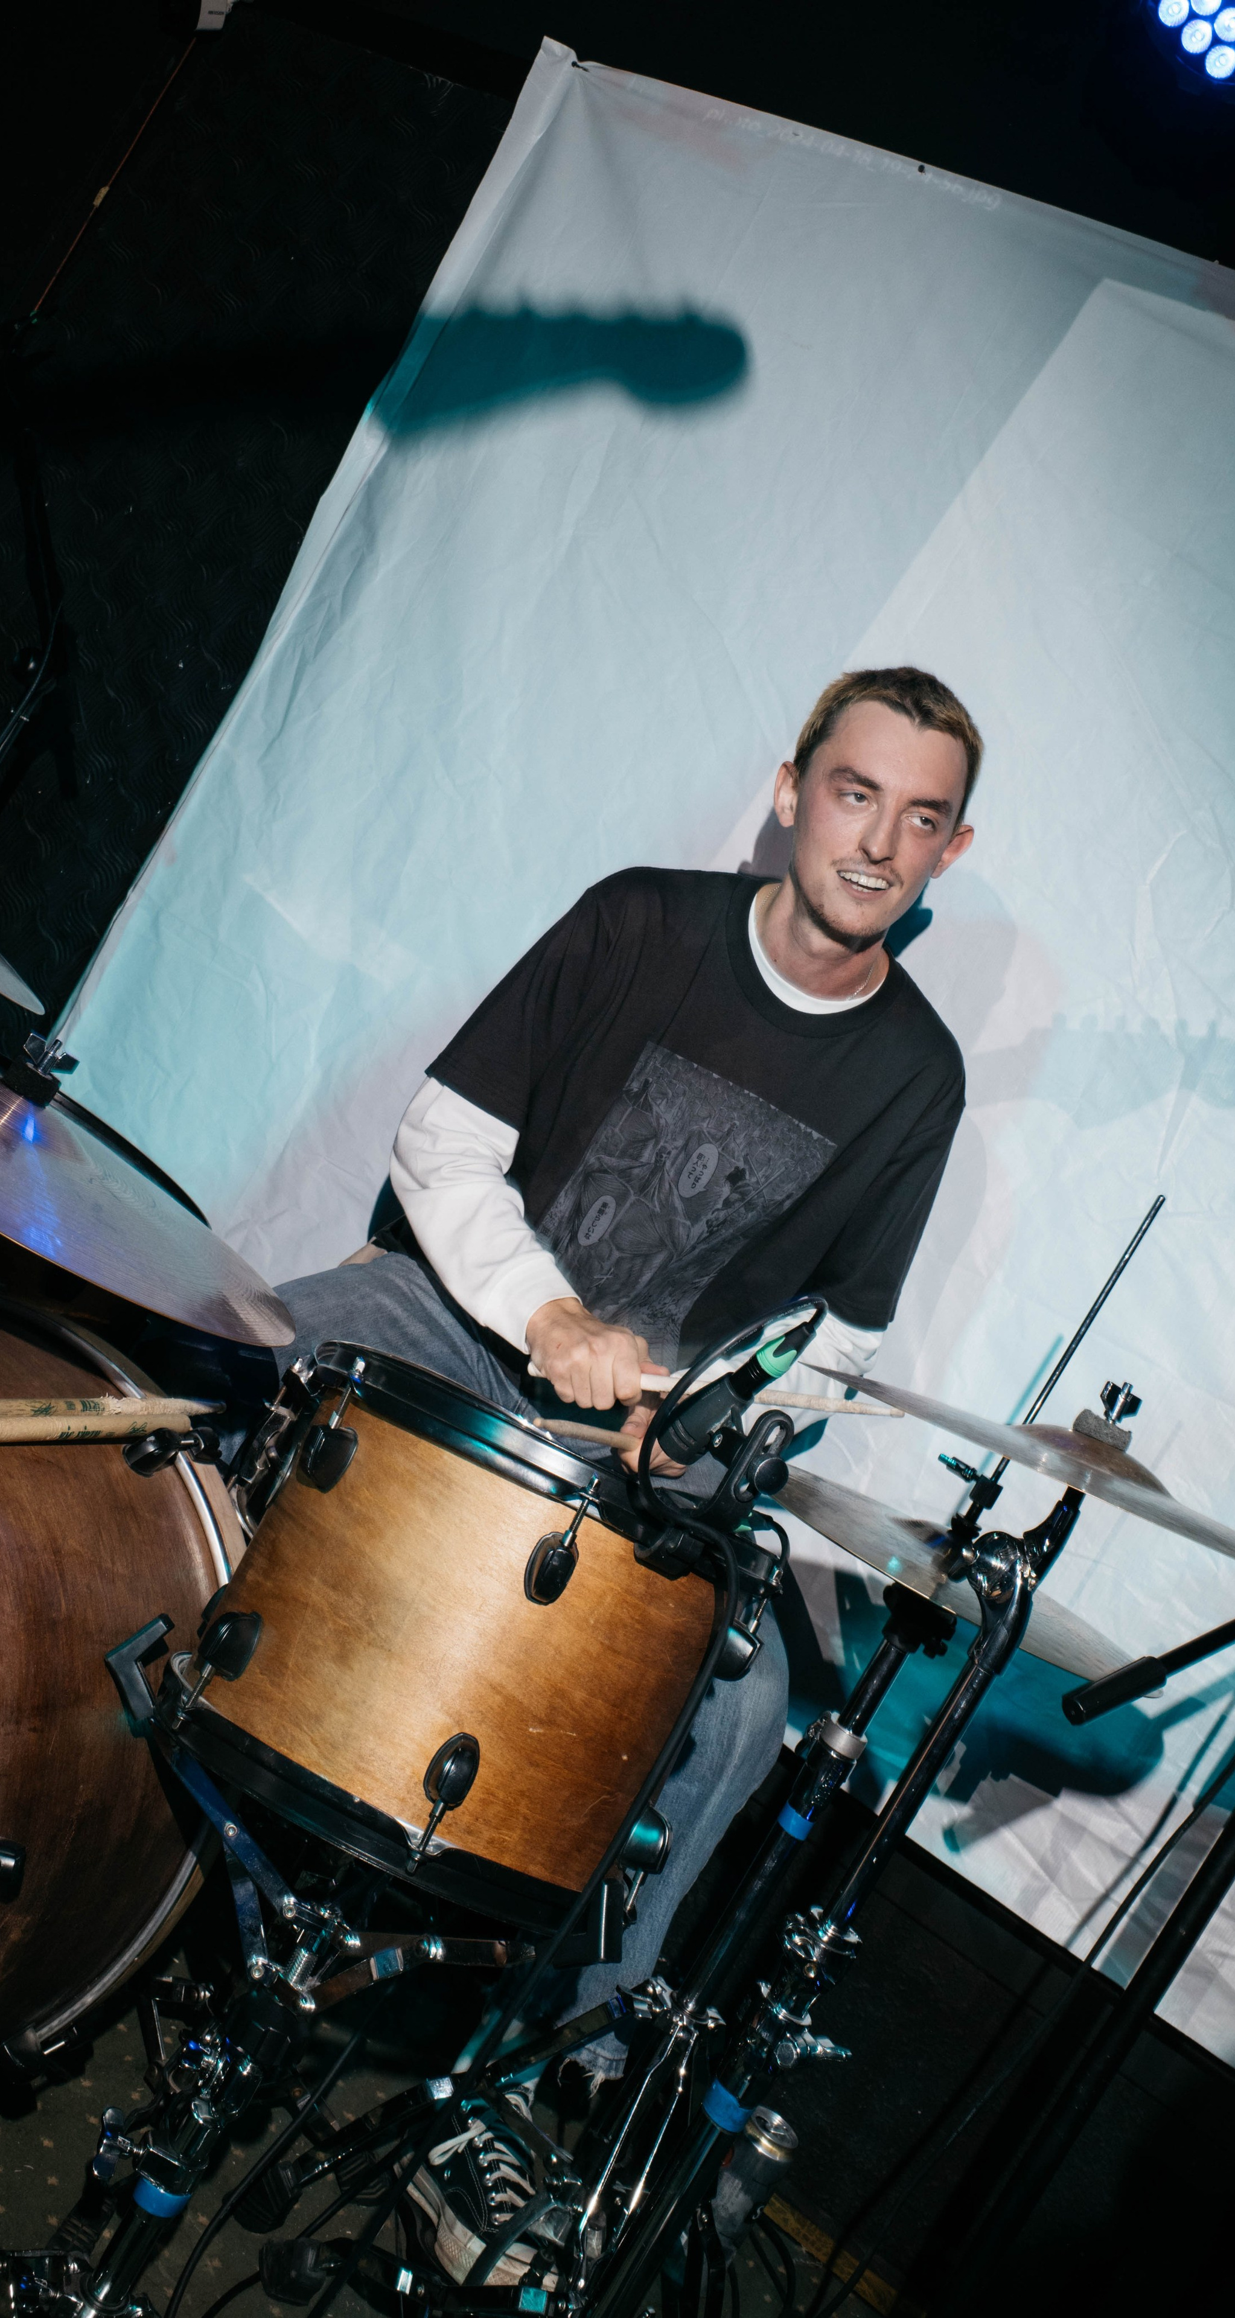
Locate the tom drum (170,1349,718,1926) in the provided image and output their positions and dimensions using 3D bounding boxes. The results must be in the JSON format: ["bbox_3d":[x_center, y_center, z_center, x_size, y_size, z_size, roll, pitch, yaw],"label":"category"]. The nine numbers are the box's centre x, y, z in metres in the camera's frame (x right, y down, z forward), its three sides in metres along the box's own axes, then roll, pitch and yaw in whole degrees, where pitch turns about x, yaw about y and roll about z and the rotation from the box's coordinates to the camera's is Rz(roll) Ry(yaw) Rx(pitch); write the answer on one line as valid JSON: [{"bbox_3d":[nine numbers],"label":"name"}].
[{"bbox_3d":[-0.103,0.314,1.215,0.338,0.262,0.338,28,-12,0],"label":"tom drum"}]

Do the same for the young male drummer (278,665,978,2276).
[{"bbox_3d":[-0.041,0.190,1.640,0.580,1.360,0.660,30,0,-9],"label":"young male drummer"}]

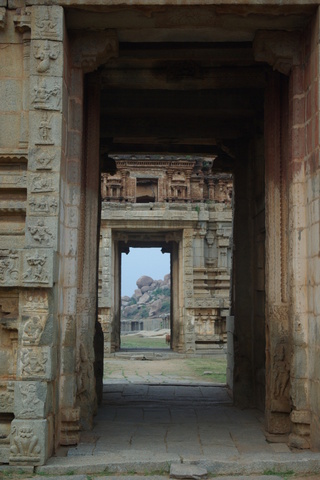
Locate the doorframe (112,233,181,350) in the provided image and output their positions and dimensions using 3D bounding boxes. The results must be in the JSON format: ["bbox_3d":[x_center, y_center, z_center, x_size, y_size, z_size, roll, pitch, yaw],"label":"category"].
[{"bbox_3d":[-0.515,2.121,36.348,2.830,4.830,1.800,0,-5,-1],"label":"doorframe"}]

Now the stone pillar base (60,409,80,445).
[{"bbox_3d":[-0.983,2.053,9.830,0.200,0.400,0.220,0,-5,0],"label":"stone pillar base"}]

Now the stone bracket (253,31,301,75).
[{"bbox_3d":[1.366,-2.115,10.408,0.519,0.514,0.450,0,-5,1],"label":"stone bracket"}]

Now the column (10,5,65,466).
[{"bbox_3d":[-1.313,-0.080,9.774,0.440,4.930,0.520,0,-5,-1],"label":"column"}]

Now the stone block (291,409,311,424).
[{"bbox_3d":[1.657,2.089,10.642,0.230,0.190,0.280,0,-5,-1],"label":"stone block"}]

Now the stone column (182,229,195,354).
[{"bbox_3d":[1.140,2.050,35.689,0.450,4.900,0.600,0,-5,-1],"label":"stone column"}]

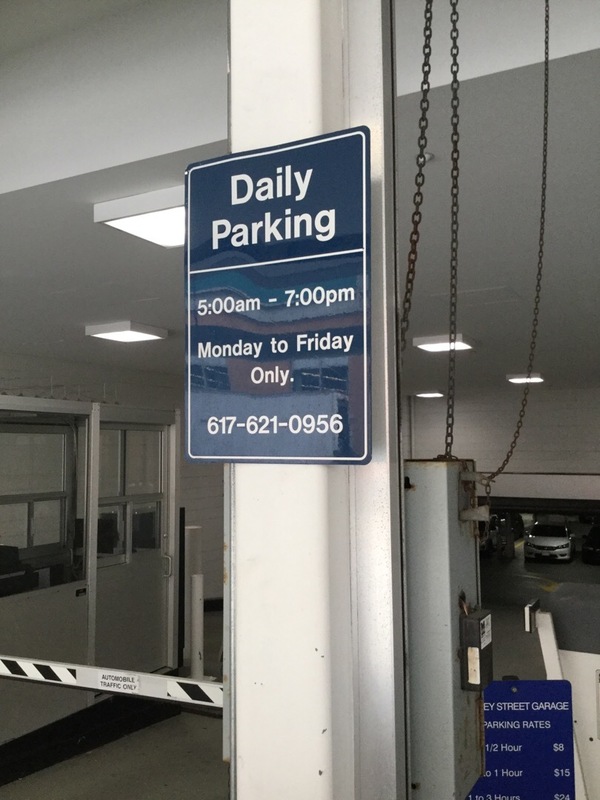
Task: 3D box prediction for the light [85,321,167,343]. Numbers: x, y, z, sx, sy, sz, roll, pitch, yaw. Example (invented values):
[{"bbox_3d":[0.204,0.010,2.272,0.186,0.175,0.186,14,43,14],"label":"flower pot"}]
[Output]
[{"bbox_3d":[-1.872,-0.731,7.789,0.610,0.100,0.610,-3,-4,28],"label":"light"}]

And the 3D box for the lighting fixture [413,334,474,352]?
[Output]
[{"bbox_3d":[1.811,-0.705,8.959,0.610,0.100,0.610,-3,-4,28],"label":"lighting fixture"}]

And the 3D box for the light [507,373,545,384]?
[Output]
[{"bbox_3d":[4.389,-0.422,13.886,0.610,0.100,0.610,-3,-4,28],"label":"light"}]

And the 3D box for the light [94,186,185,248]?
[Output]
[{"bbox_3d":[-0.683,-0.989,3.954,0.610,0.100,0.610,-3,-4,28],"label":"light"}]

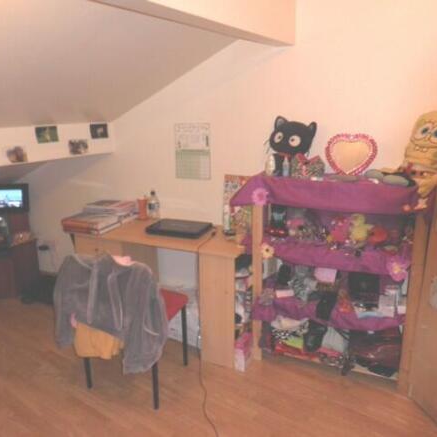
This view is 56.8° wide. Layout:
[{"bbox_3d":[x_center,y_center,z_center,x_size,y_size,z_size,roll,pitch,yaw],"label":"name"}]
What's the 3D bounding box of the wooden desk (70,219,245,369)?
[{"bbox_3d":[-0.350,0.449,2.906,1.228,0.755,0.554,6,16,23],"label":"wooden desk"}]

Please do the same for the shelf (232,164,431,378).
[{"bbox_3d":[0.681,0.348,2.464,0.936,1.157,0.433,6,16,23],"label":"shelf"}]

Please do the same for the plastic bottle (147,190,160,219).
[{"bbox_3d":[-0.489,-0.102,3.076,0.076,0.216,0.076,6,16,23],"label":"plastic bottle"}]

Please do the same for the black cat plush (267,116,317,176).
[{"bbox_3d":[0.451,-0.437,2.469,0.267,0.352,0.181,9,18,31],"label":"black cat plush"}]

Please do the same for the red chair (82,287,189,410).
[{"bbox_3d":[-0.470,0.566,2.360,0.463,0.815,0.523,4,16,18],"label":"red chair"}]

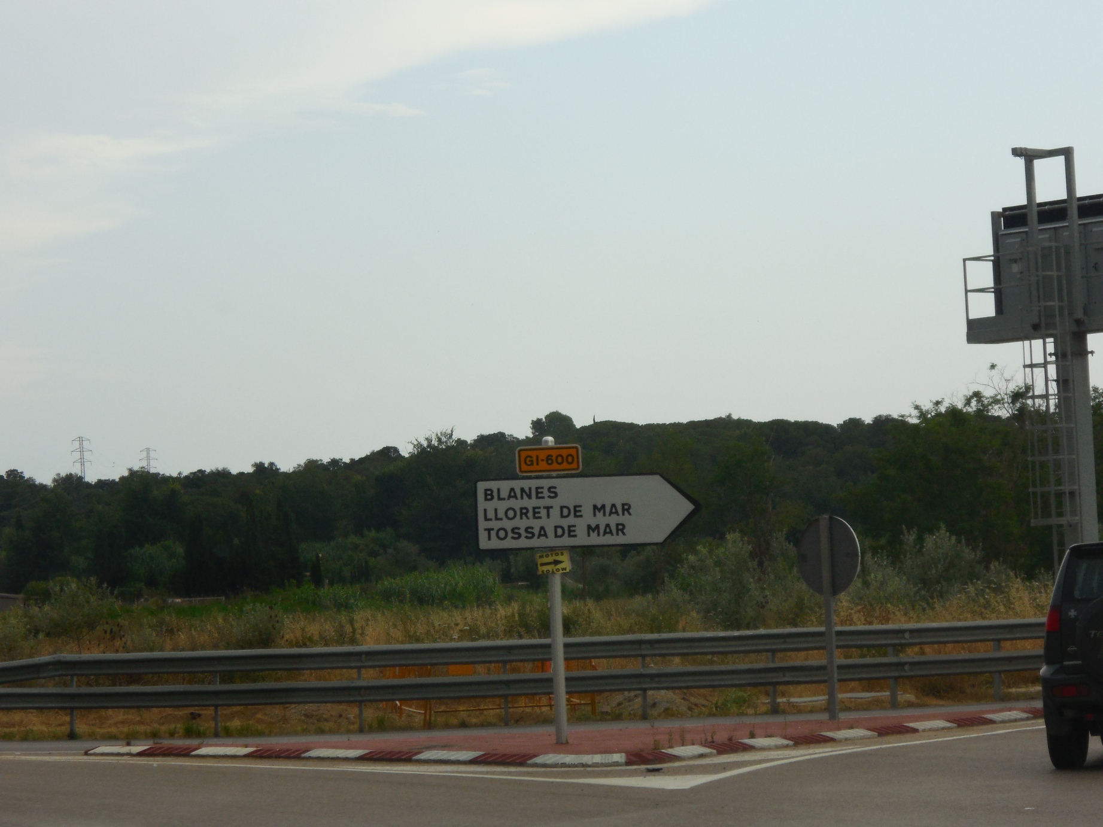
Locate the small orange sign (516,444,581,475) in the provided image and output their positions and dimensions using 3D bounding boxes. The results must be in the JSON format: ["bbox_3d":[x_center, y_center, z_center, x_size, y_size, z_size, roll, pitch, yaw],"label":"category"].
[{"bbox_3d":[-0.018,0.476,34.200,0.640,0.290,0.060,-2,-4,-1],"label":"small orange sign"}]

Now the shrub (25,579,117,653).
[{"bbox_3d":[-8.336,3.697,58.000,1.600,1.750,1.500,-2,-4,0],"label":"shrub"}]

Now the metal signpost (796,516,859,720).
[{"bbox_3d":[3.161,2.324,38.000,0.900,2.360,0.120,-6,-5,43],"label":"metal signpost"}]

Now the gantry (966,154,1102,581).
[{"bbox_3d":[8.579,-0.014,52.377,3.900,8.690,1.600,-6,-5,42],"label":"gantry"}]

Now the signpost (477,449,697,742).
[{"bbox_3d":[0.421,1.881,34.050,2.250,2.920,0.170,-2,-4,-1],"label":"signpost"}]

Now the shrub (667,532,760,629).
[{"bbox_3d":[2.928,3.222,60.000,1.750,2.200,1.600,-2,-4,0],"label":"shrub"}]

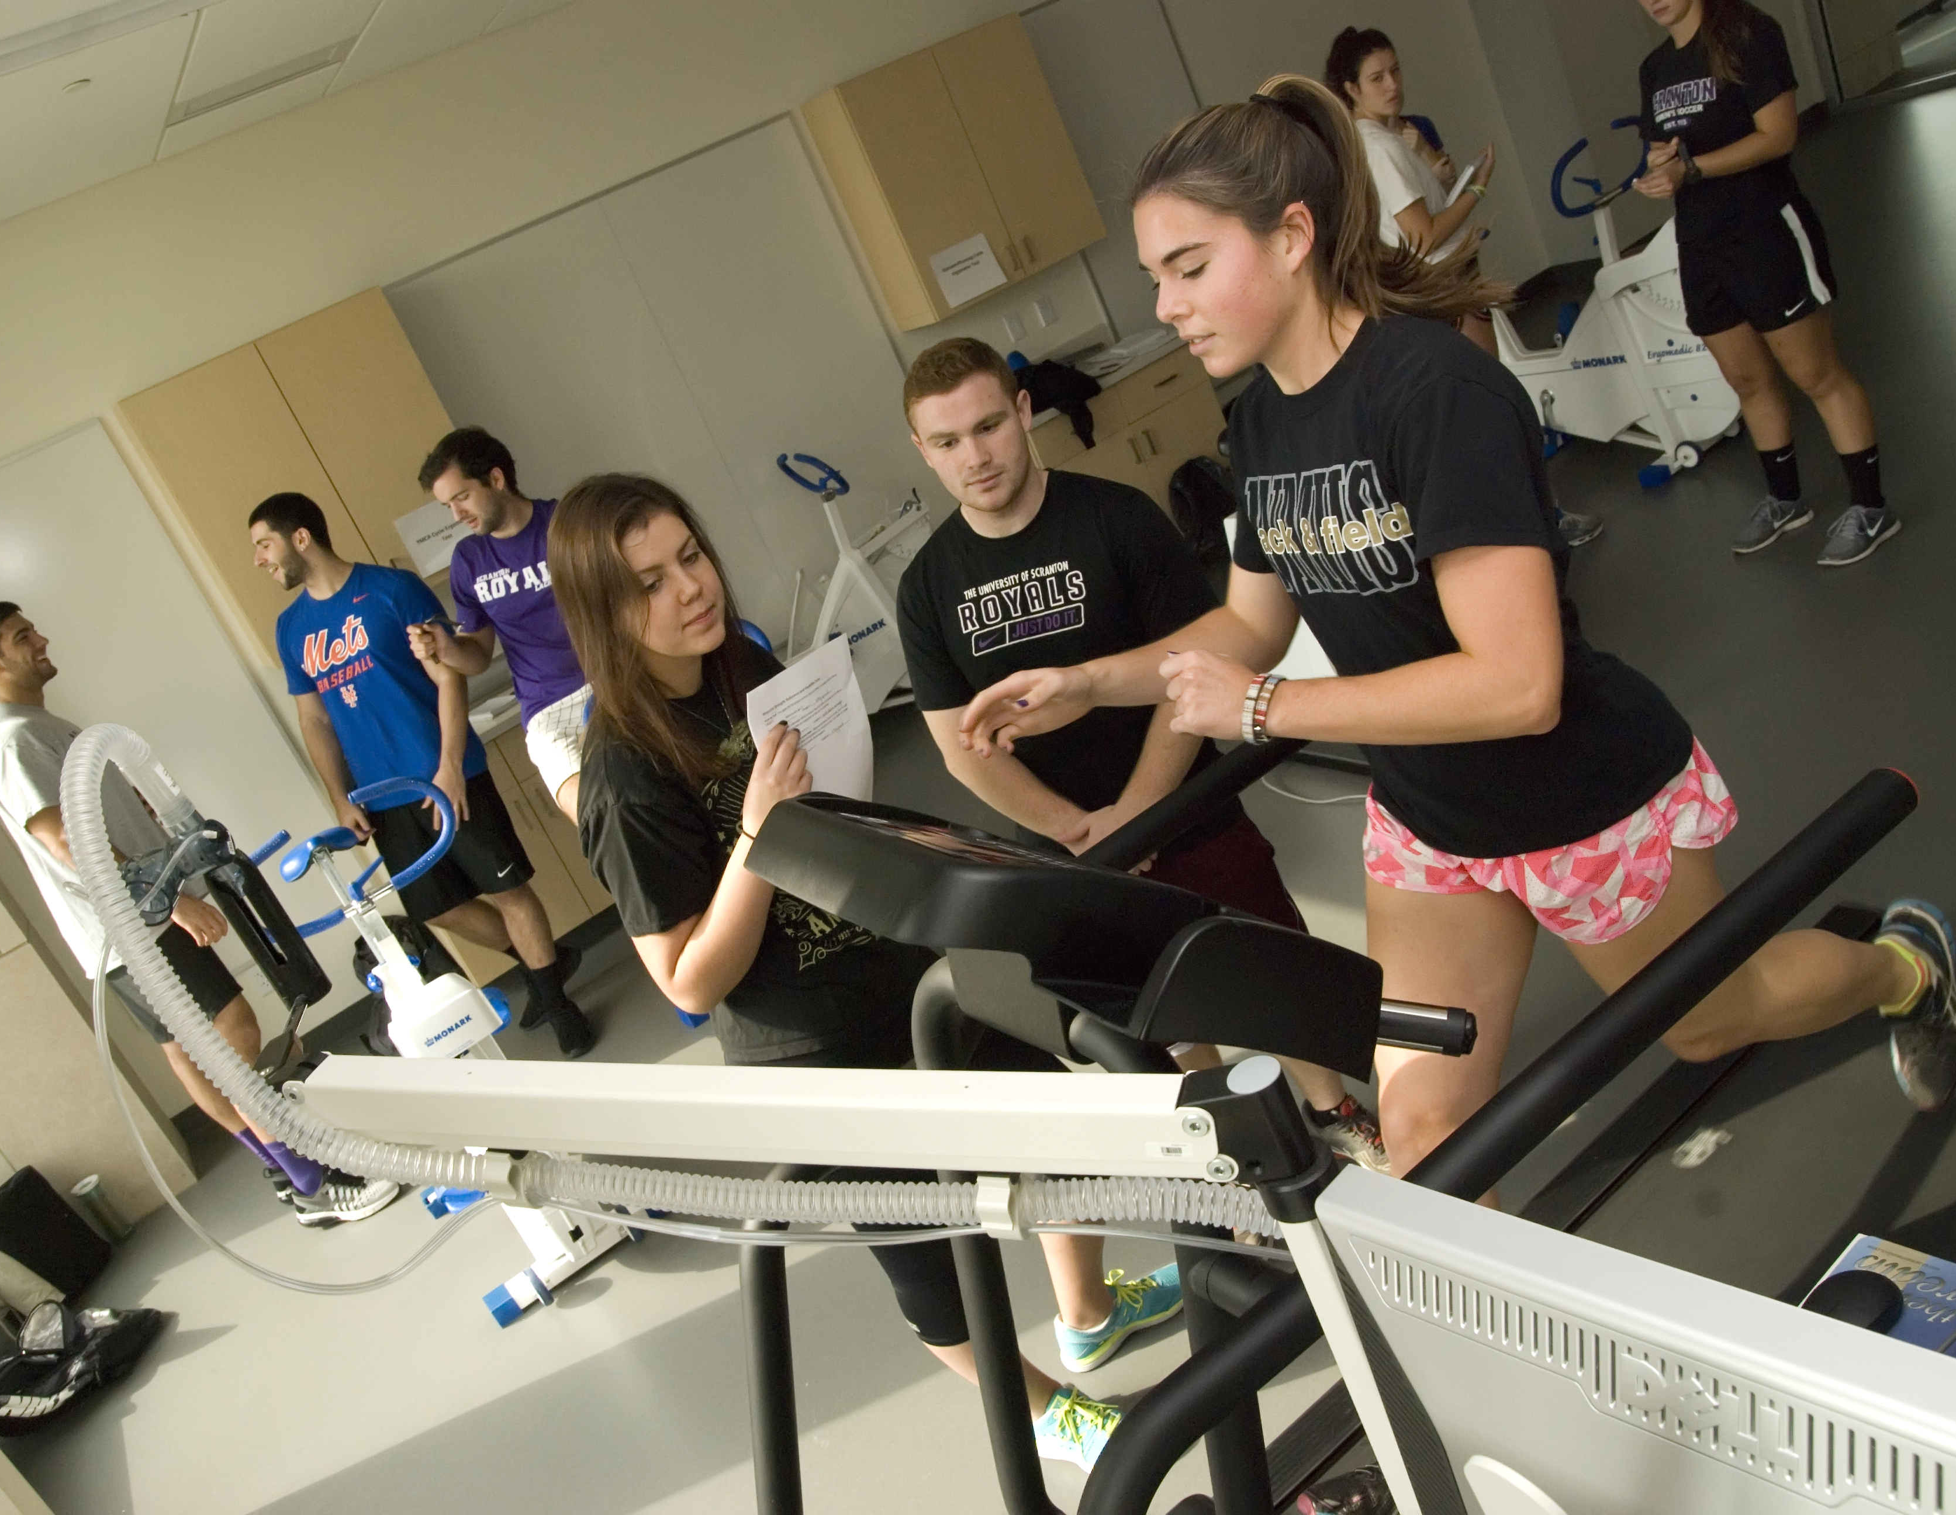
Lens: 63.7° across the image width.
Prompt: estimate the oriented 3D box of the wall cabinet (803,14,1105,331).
[{"bbox_3d":[-0.070,-2.368,6.393,0.935,0.935,0.301,-34,21,-24],"label":"wall cabinet"}]

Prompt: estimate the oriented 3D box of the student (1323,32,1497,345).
[{"bbox_3d":[1.544,-1.407,4.761,0.460,1.680,0.450,-19,19,16],"label":"student"}]

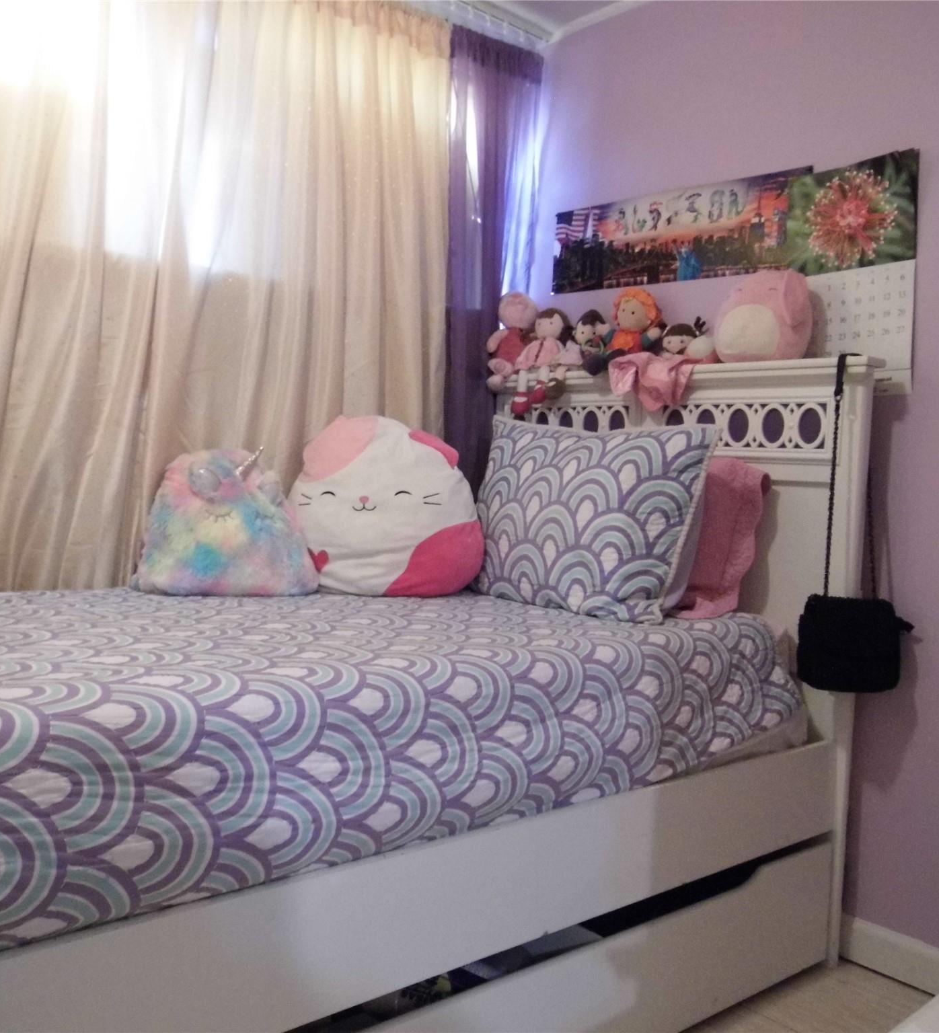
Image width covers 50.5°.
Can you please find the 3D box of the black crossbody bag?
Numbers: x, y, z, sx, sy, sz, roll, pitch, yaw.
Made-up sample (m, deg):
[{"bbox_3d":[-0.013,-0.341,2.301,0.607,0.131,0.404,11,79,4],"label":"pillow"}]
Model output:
[{"bbox_3d":[0.754,0.016,1.960,0.200,0.655,0.100,3,2,5],"label":"black crossbody bag"}]

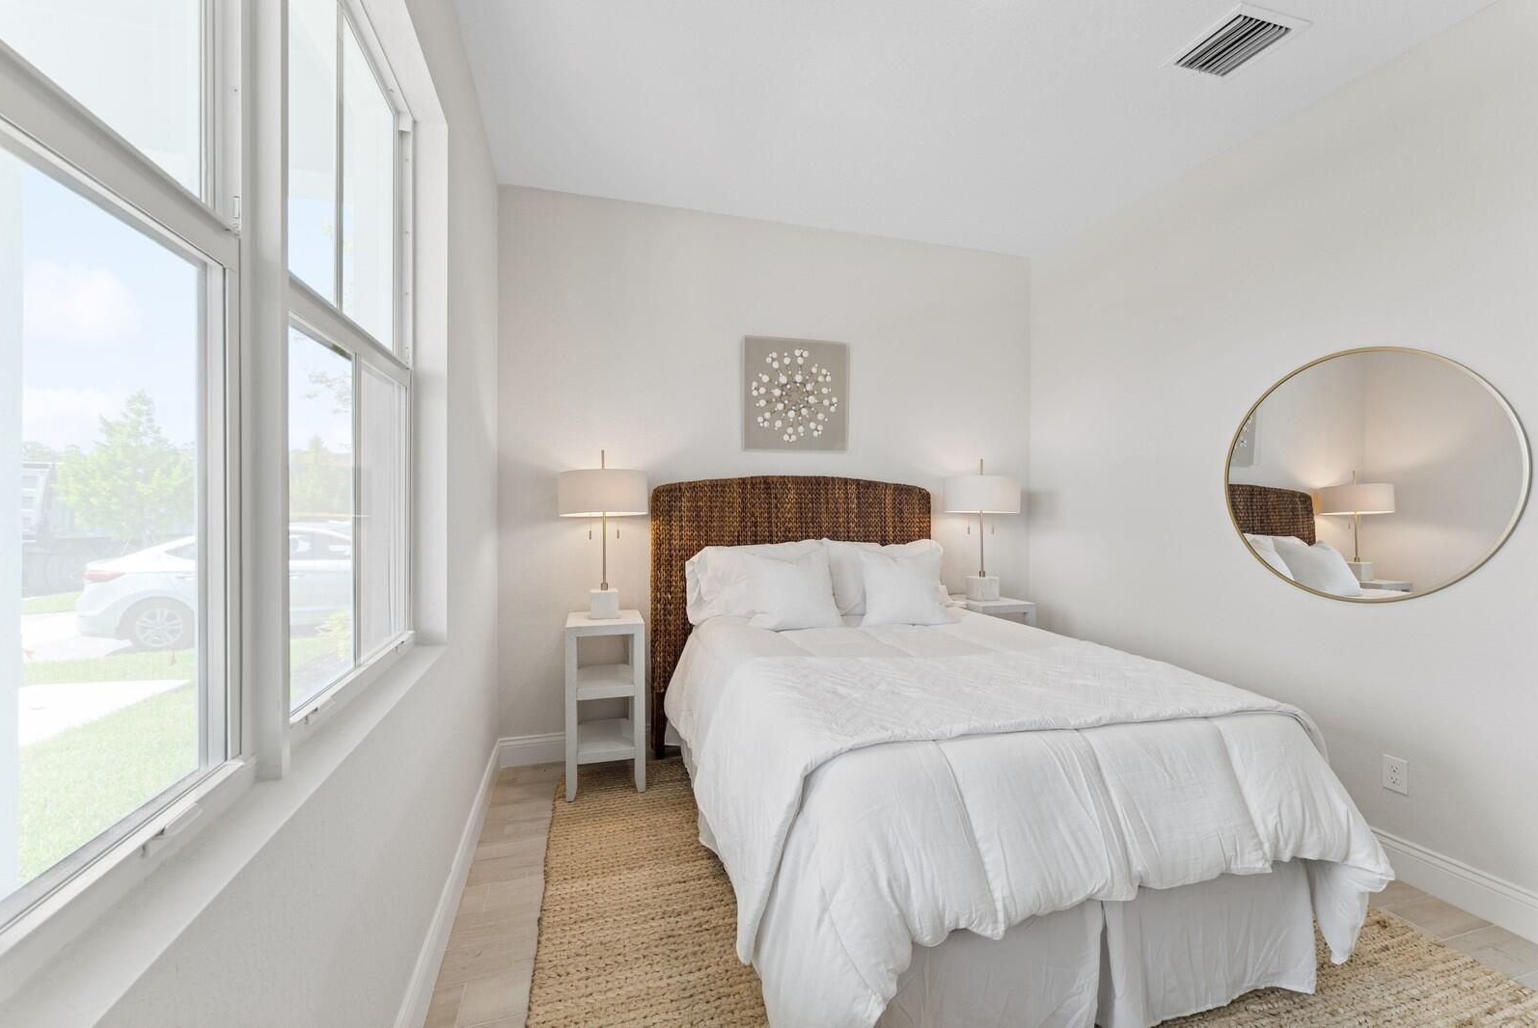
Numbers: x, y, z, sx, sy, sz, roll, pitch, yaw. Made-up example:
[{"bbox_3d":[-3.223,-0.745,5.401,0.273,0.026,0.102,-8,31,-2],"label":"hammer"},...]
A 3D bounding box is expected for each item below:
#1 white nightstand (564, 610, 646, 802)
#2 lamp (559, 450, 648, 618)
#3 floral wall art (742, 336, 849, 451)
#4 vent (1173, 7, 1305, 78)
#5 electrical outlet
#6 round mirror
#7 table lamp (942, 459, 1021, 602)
[{"bbox_3d":[-0.767,0.859,2.808,0.340,0.752,0.380,0,1,-18],"label":"white nightstand"},{"bbox_3d":[-0.765,0.093,2.806,0.404,0.780,0.404,0,1,-18],"label":"lamp"},{"bbox_3d":[0.151,-0.648,3.298,0.605,0.610,0.040,0,1,-18],"label":"floral wall art"},{"bbox_3d":[1.574,-1.573,2.038,0.305,0.025,0.285,0,1,-18],"label":"vent"},{"bbox_3d":[2.162,0.900,2.071,0.009,0.115,0.070,0,1,-18],"label":"electrical outlet"},{"bbox_3d":[2.115,-0.134,2.184,0.030,0.905,0.890,0,1,-18],"label":"round mirror"},{"bbox_3d":[1.202,0.087,3.391,0.408,0.785,0.408,0,1,-18],"label":"table lamp"}]

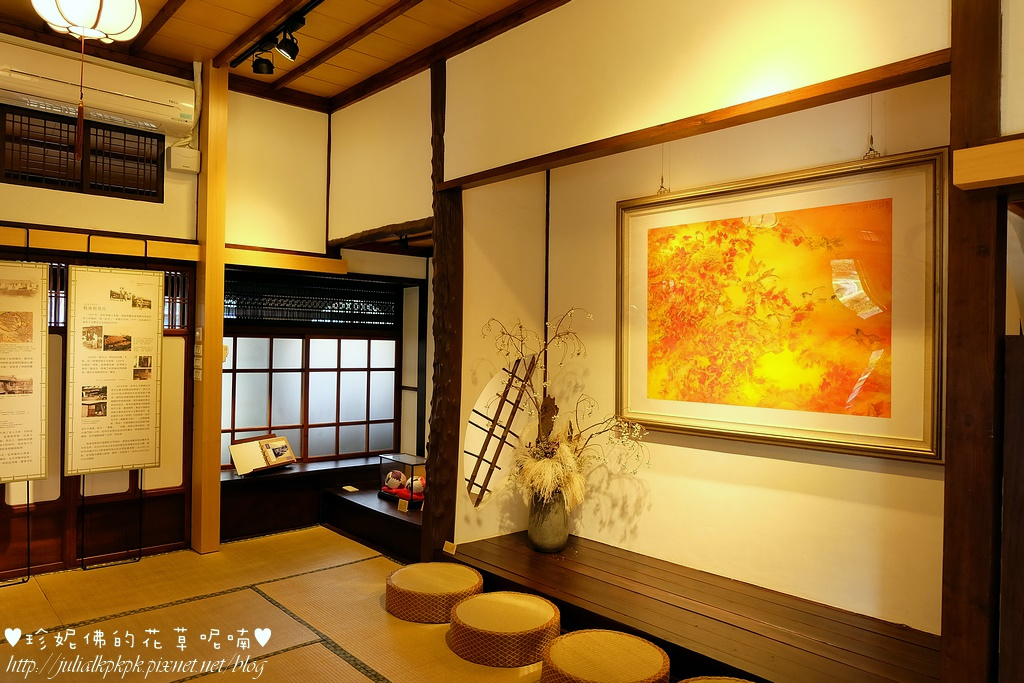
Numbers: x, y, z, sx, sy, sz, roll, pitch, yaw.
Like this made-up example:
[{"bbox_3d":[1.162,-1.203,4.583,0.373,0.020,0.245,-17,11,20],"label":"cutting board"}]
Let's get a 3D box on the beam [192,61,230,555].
[{"bbox_3d":[-1.875,-0.224,4.235,0.117,3.022,0.160,1,0,-43],"label":"beam"}]

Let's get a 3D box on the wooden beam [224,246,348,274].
[{"bbox_3d":[-1.515,-0.544,4.669,0.877,0.100,0.045,1,0,-43],"label":"wooden beam"}]

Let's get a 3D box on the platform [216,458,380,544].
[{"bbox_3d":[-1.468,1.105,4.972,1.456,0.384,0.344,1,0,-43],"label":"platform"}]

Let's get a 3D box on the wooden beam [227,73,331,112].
[{"bbox_3d":[-1.581,-1.671,4.653,0.728,0.116,0.091,1,0,-43],"label":"wooden beam"}]

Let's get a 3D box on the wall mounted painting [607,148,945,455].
[{"bbox_3d":[1.181,-0.147,3.327,0.059,1.270,1.641,1,0,-43],"label":"wall mounted painting"}]

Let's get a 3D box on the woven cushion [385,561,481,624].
[{"bbox_3d":[-0.382,1.241,3.396,0.478,0.131,0.478,1,0,0],"label":"woven cushion"}]

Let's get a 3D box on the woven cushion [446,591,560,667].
[{"bbox_3d":[-0.028,1.244,2.976,0.473,0.133,0.473,1,0,0],"label":"woven cushion"}]

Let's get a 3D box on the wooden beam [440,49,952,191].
[{"bbox_3d":[0.486,-0.885,3.073,0.111,0.044,2.613,1,0,-43],"label":"wooden beam"}]

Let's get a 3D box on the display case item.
[{"bbox_3d":[-0.687,0.903,4.443,0.195,0.299,0.416,1,0,-43],"label":"display case item"}]

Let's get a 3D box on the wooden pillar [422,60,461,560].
[{"bbox_3d":[-0.417,-0.154,4.003,0.149,2.925,0.149,1,0,-43],"label":"wooden pillar"}]

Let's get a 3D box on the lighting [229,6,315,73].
[{"bbox_3d":[-1.356,-1.625,3.855,0.156,0.208,1.040,1,0,-43],"label":"lighting"}]

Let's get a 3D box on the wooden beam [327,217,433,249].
[{"bbox_3d":[-0.865,-0.689,4.473,0.104,0.098,1.196,1,0,-43],"label":"wooden beam"}]

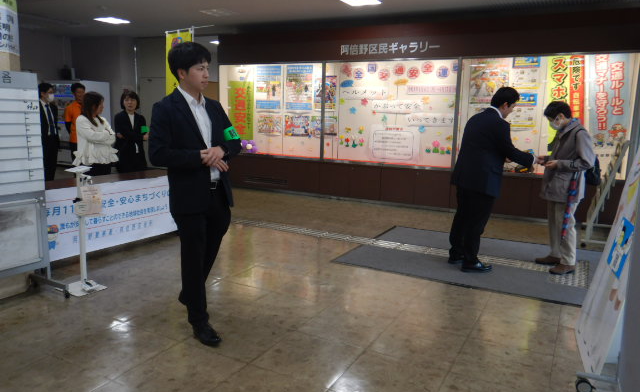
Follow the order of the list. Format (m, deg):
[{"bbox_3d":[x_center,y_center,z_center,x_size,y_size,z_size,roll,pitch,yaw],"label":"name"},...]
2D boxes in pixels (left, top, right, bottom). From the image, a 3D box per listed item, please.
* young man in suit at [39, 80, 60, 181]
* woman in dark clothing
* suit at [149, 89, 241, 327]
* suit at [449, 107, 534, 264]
[{"bbox_3d":[-3.436,-0.569,6.102,0.340,1.700,0.500,6,10,28],"label":"young man in suit"},{"bbox_3d":[-2.229,-0.422,5.675,0.450,1.610,0.320,-2,10,-20],"label":"woman in dark clothing"},{"bbox_3d":[-0.758,0.101,2.927,0.400,1.410,0.520,10,12,42],"label":"suit"},{"bbox_3d":[1.533,-0.100,4.495,0.680,1.450,0.540,-1,10,-18],"label":"suit"}]

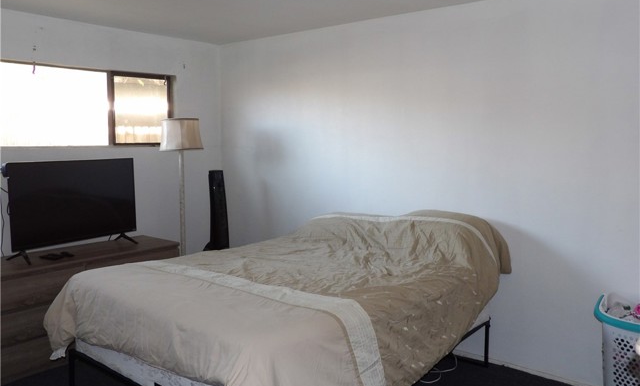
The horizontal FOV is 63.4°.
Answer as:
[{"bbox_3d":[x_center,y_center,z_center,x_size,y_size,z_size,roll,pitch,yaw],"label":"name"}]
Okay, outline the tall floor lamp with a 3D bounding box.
[{"bbox_3d":[-1.187,0.196,4.503,0.373,1.663,0.373,6,8,40],"label":"tall floor lamp"}]

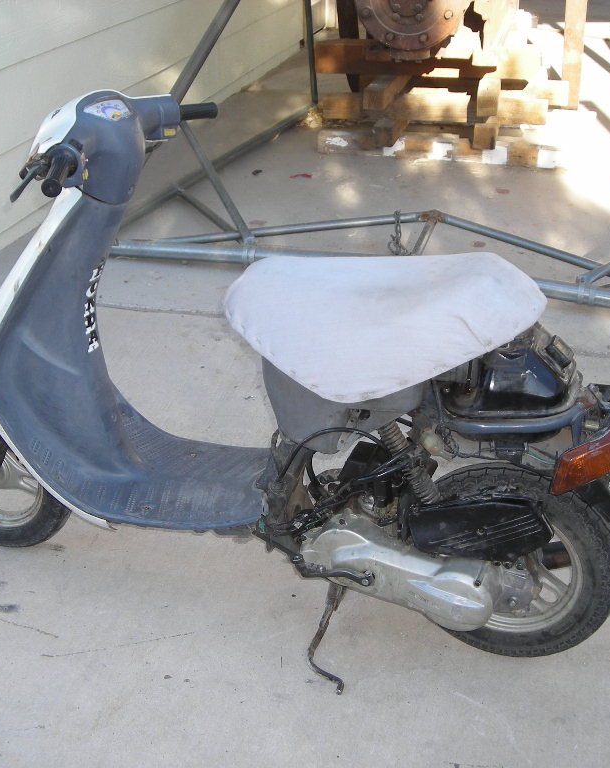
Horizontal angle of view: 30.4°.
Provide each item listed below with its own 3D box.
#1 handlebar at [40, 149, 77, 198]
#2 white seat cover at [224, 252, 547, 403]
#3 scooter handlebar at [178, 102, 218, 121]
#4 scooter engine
[{"bbox_3d":[-0.394,-0.336,1.787,0.045,0.045,0.125,-3,33,1],"label":"handlebar"},{"bbox_3d":[0.126,-0.121,1.986,0.580,0.210,0.290,9,27,18],"label":"white seat cover"},{"bbox_3d":[-0.208,-0.542,2.227,0.036,0.036,0.115,17,23,36],"label":"scooter handlebar"},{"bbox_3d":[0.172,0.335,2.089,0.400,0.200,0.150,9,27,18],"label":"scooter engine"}]

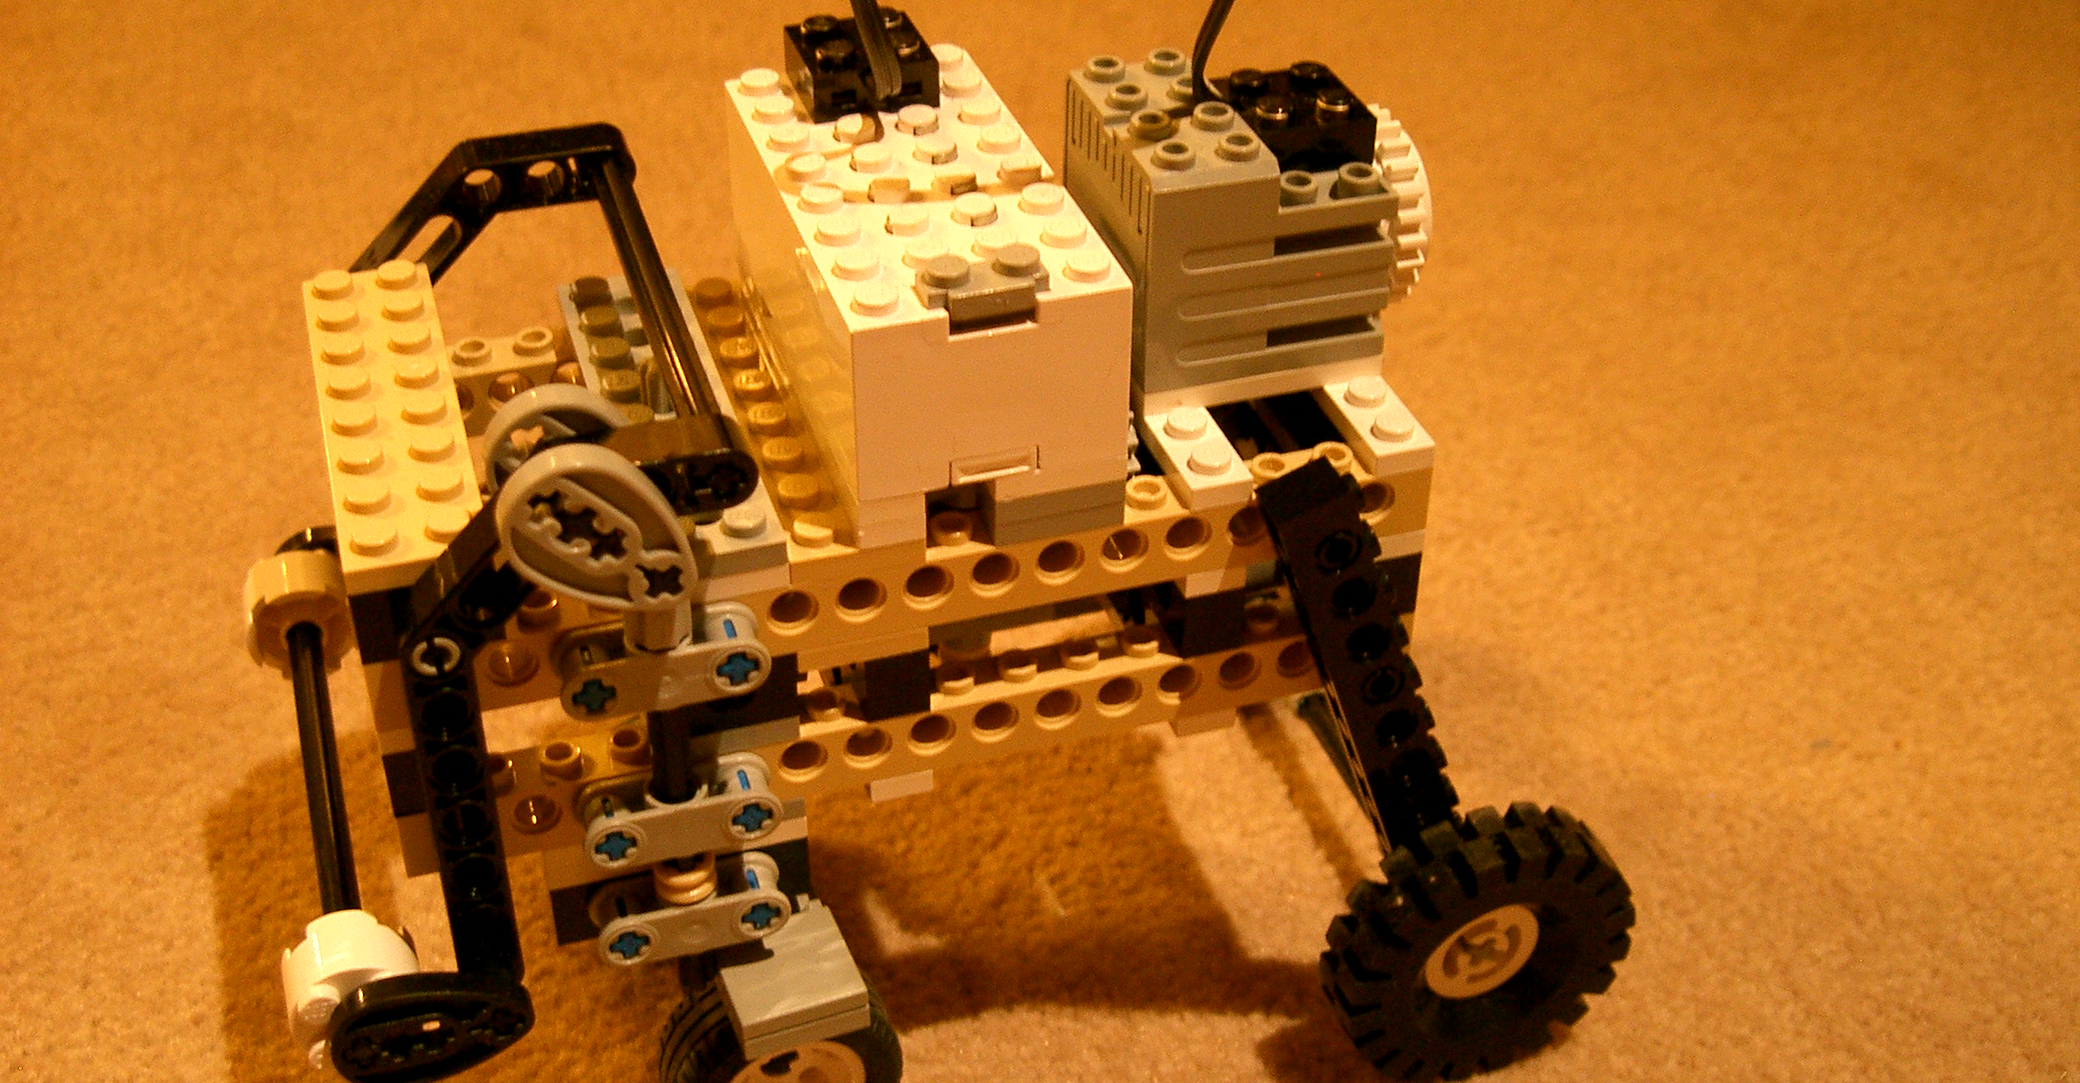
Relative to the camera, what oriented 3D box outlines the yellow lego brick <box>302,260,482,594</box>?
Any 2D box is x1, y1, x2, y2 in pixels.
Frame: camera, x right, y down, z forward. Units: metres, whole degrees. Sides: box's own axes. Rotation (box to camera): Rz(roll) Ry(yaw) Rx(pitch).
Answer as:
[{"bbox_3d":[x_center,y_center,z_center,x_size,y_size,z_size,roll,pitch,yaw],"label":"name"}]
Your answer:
[{"bbox_3d":[-0.076,-0.016,0.273,0.016,0.005,0.064,-10,38,-15],"label":"yellow lego brick"}]

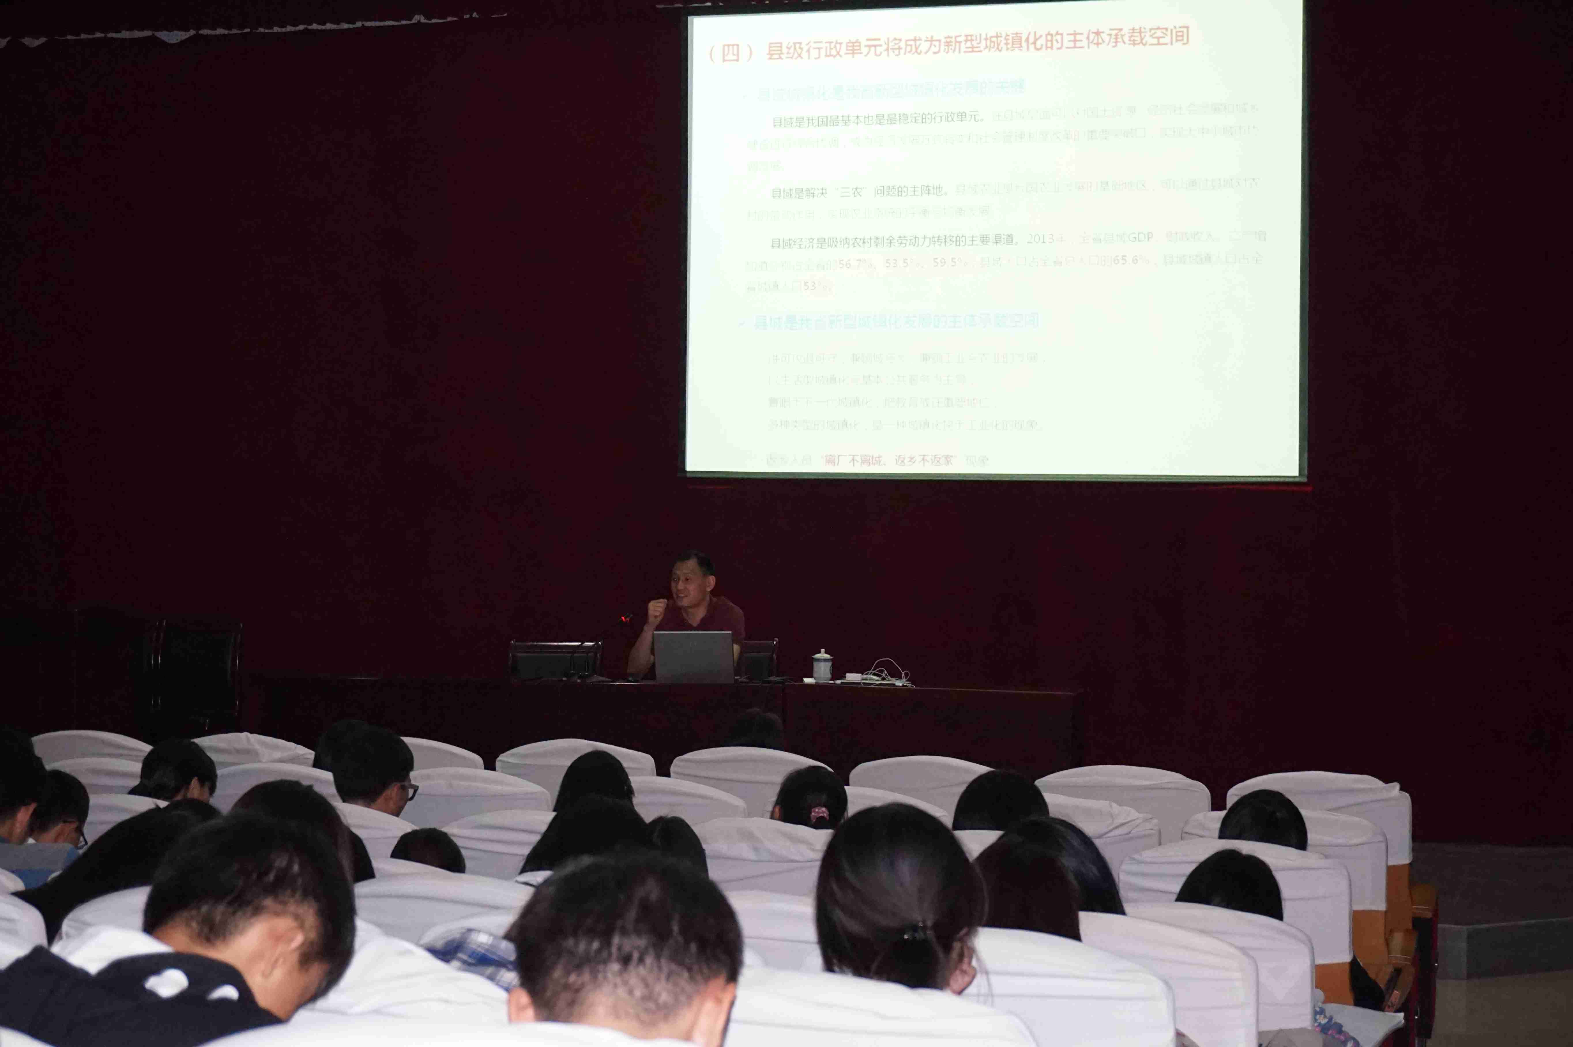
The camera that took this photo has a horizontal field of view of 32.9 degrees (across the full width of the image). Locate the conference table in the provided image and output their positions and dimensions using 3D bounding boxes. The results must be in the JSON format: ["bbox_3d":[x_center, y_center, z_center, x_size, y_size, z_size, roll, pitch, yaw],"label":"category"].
[{"bbox_3d":[-0.543,1.047,11.343,3.600,0.755,0.420,0,1,14],"label":"conference table"}]

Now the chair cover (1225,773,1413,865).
[{"bbox_3d":[1.616,0.898,8.100,0.545,0.270,0.170,0,1,17],"label":"chair cover"}]

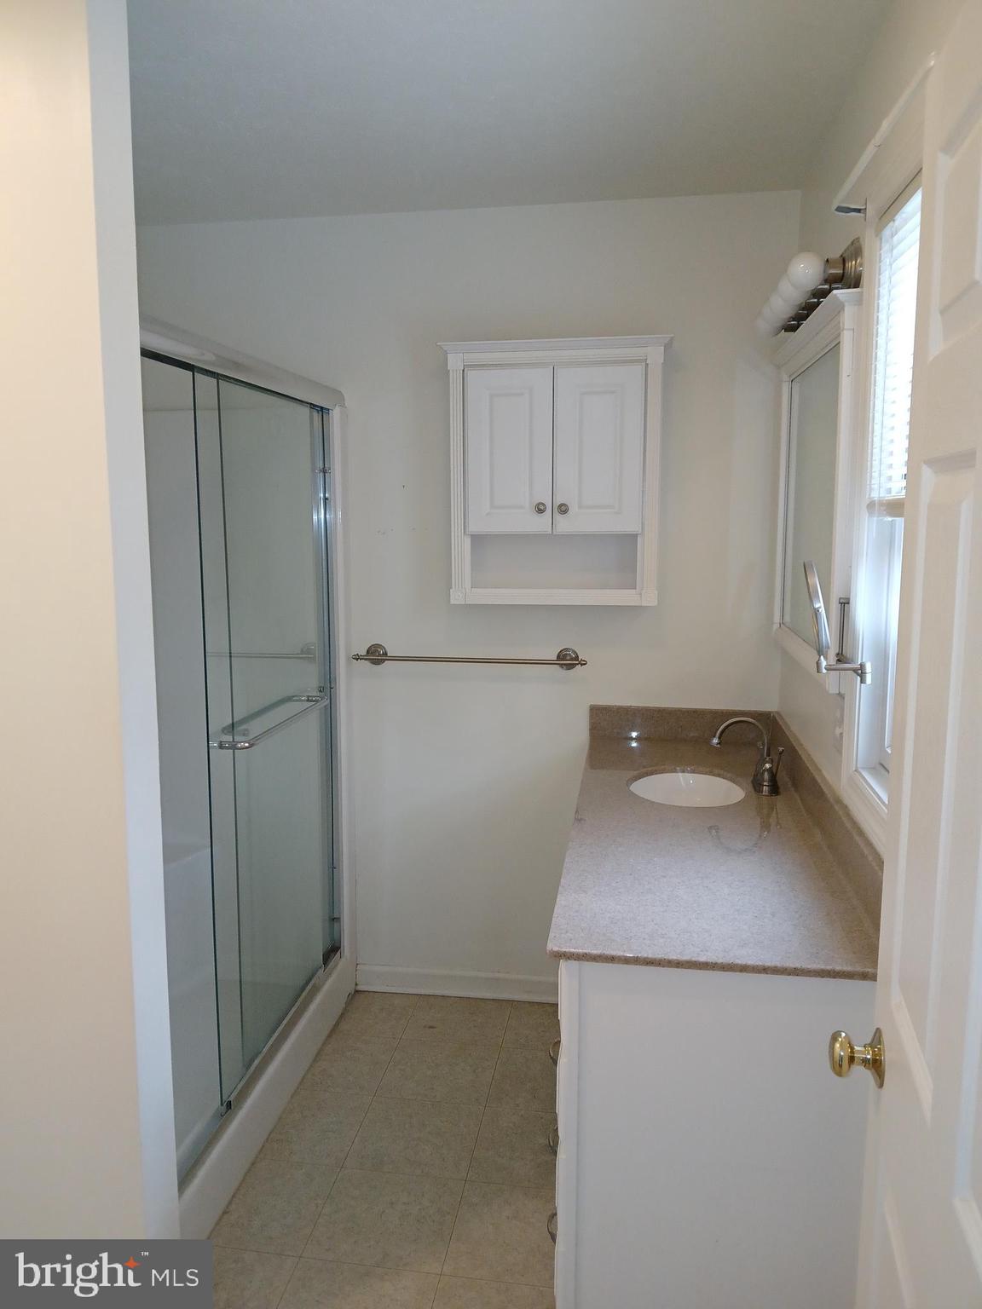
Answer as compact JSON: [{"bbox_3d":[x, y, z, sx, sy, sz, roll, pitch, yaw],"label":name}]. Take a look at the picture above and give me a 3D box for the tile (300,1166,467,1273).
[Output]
[{"bbox_3d":[-0.231,1.268,2.207,0.302,0.010,0.302,1,8,8],"label":"tile"}]

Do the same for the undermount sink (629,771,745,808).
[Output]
[{"bbox_3d":[0.492,0.409,2.511,0.307,0.144,0.396,1,8,8],"label":"undermount sink"}]

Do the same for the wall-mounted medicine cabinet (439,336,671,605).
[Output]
[{"bbox_3d":[0.185,-0.521,2.875,0.657,0.743,0.193,1,8,8],"label":"wall-mounted medicine cabinet"}]

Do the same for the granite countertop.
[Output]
[{"bbox_3d":[0.477,0.376,2.255,0.557,0.020,1.550,1,8,8],"label":"granite countertop"}]

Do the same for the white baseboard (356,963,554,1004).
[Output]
[{"bbox_3d":[-0.068,1.082,3.220,0.767,0.088,0.015,1,8,8],"label":"white baseboard"}]

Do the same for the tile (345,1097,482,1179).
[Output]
[{"bbox_3d":[-0.186,1.229,2.503,0.302,0.010,0.302,1,8,8],"label":"tile"}]

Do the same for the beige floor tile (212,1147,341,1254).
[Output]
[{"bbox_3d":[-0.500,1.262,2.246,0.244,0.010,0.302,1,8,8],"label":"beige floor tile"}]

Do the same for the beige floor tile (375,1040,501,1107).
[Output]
[{"bbox_3d":[-0.142,1.189,2.799,0.302,0.010,0.302,1,8,8],"label":"beige floor tile"}]

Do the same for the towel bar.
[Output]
[{"bbox_3d":[-0.069,0.012,3.047,0.731,0.067,0.071,1,8,8],"label":"towel bar"}]

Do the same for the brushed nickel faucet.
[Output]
[{"bbox_3d":[0.644,0.246,2.477,0.177,0.178,0.188,1,8,8],"label":"brushed nickel faucet"}]

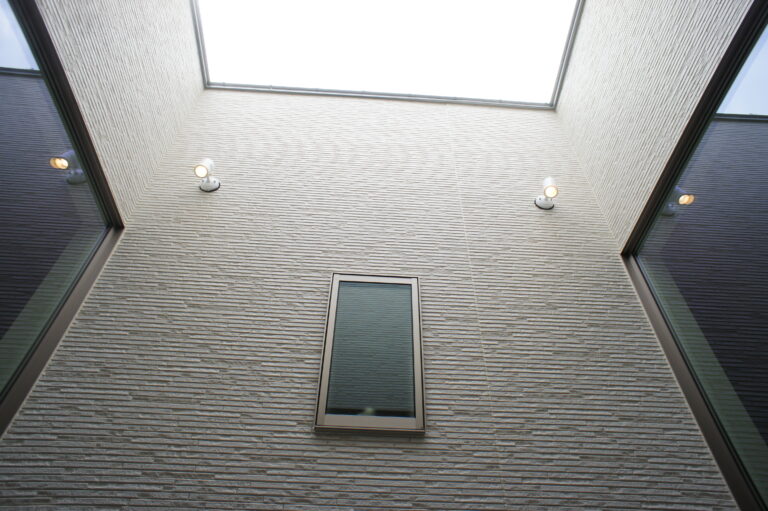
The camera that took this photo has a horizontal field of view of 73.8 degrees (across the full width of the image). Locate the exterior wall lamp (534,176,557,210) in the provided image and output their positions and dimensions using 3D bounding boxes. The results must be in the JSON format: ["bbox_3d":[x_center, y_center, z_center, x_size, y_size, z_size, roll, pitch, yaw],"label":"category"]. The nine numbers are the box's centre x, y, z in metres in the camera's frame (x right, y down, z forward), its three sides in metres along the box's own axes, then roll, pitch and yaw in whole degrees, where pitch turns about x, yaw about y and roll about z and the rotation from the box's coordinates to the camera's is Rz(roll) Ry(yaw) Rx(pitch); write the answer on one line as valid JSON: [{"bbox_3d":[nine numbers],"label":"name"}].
[{"bbox_3d":[0.915,-0.350,2.848,0.116,0.143,0.174,3,-46,-1],"label":"exterior wall lamp"}]

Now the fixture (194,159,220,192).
[{"bbox_3d":[-0.969,-0.442,2.792,0.116,0.146,0.186,3,-46,-1],"label":"fixture"}]

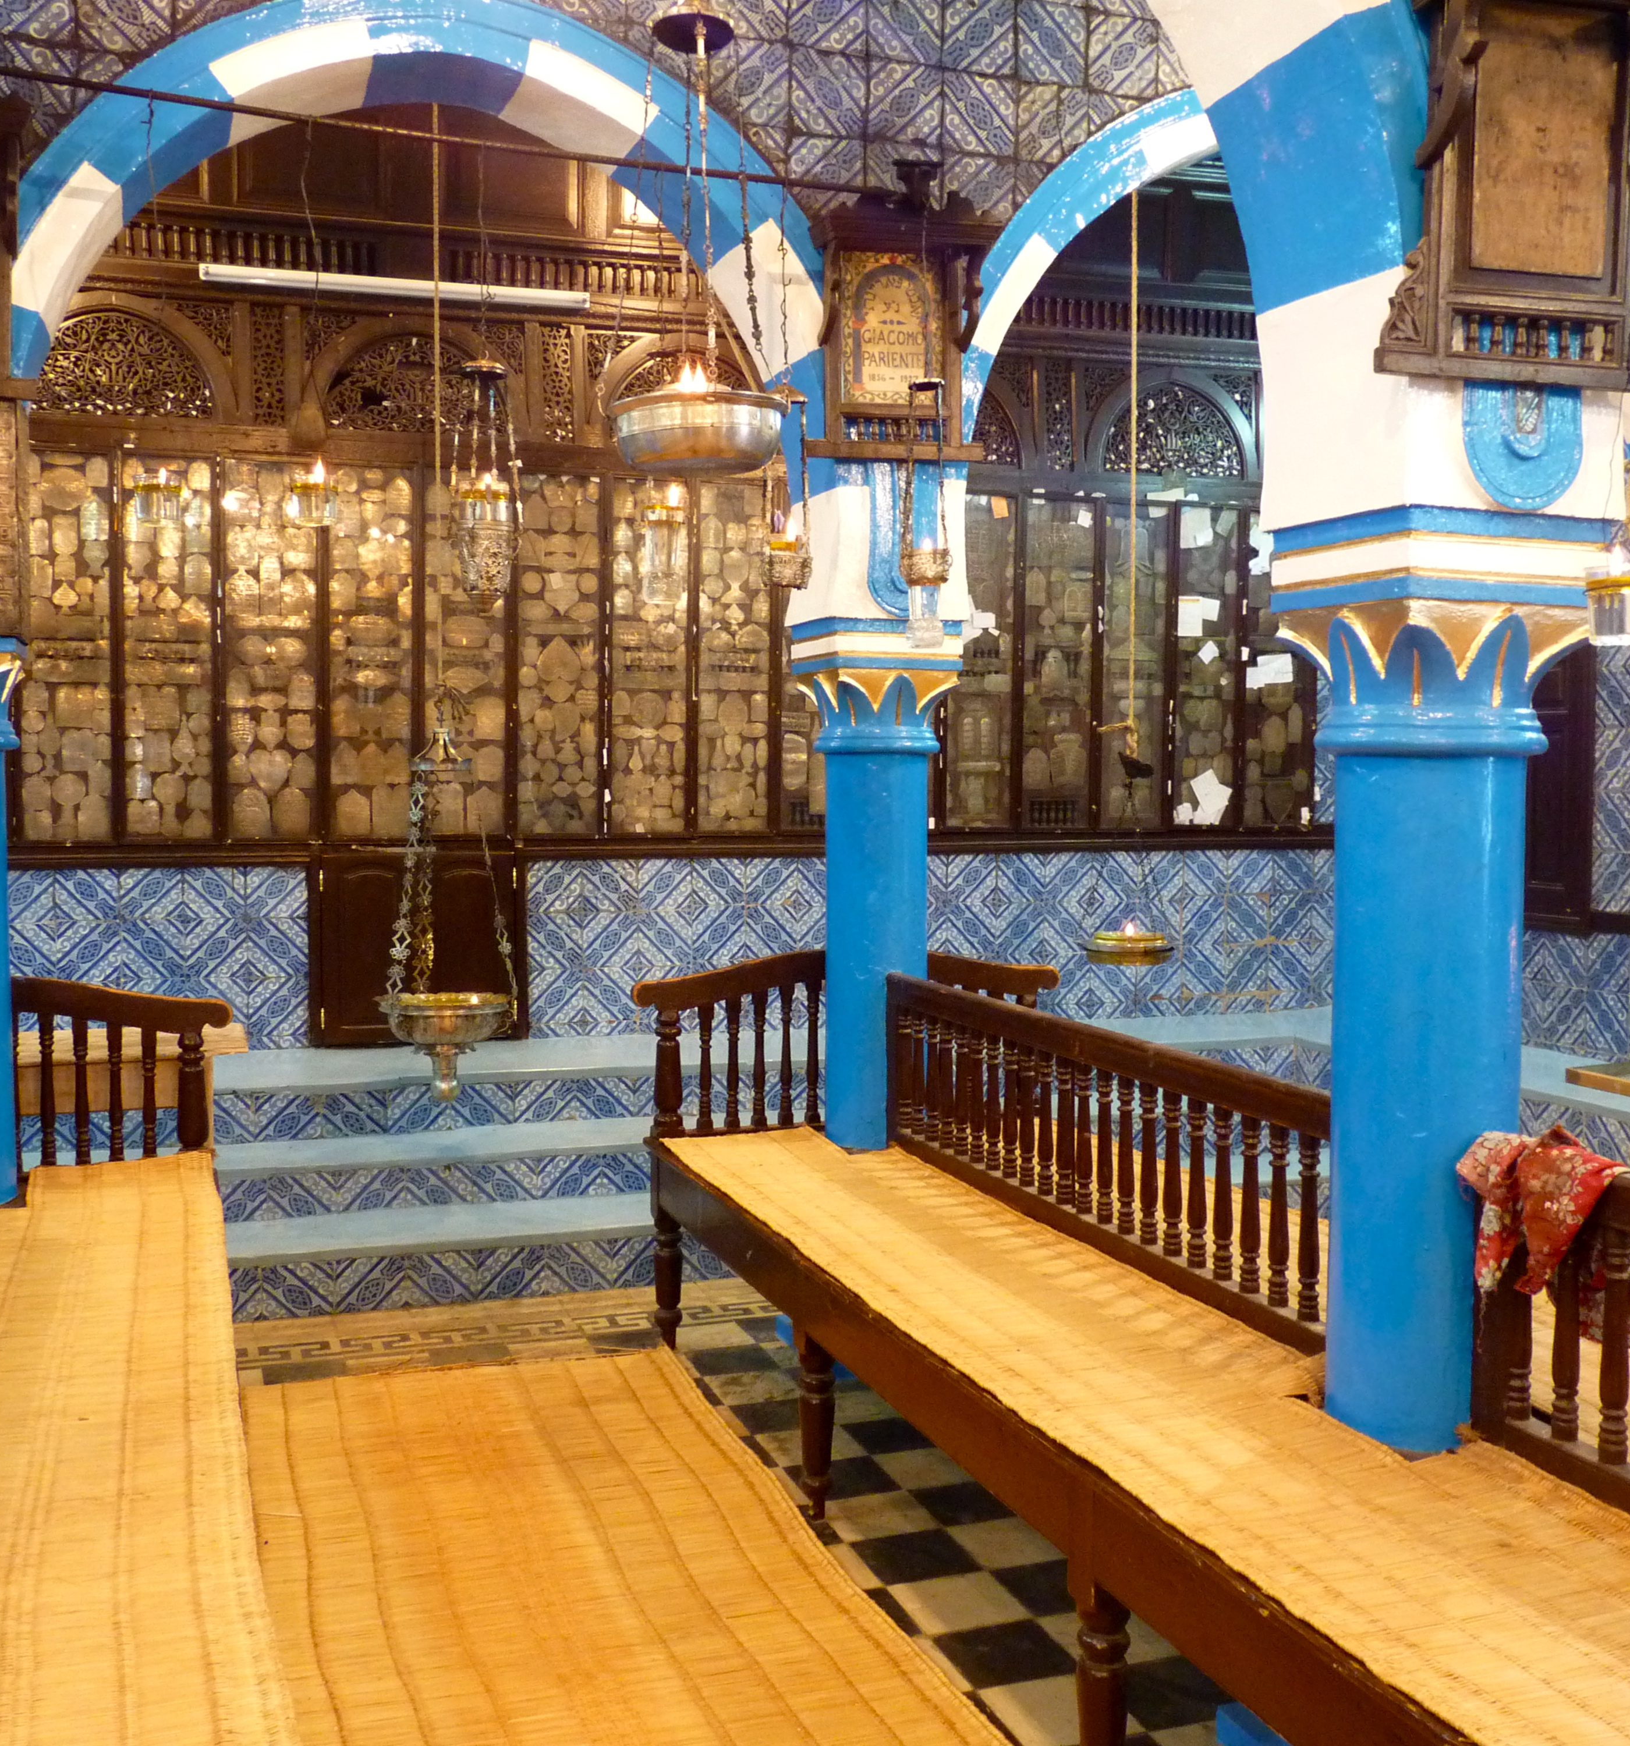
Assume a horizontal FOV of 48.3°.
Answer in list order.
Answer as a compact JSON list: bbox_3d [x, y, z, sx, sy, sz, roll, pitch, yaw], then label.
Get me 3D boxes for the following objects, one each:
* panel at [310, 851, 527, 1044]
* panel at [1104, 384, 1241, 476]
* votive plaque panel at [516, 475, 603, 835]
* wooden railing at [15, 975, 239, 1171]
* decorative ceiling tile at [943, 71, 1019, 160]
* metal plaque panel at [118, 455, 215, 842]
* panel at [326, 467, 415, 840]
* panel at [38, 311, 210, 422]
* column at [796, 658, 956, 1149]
[{"bbox_3d":[-1.325,0.249,6.101,0.731,0.653,0.050,-1,3,-19],"label":"panel"},{"bbox_3d":[1.356,-1.683,6.920,0.621,0.369,0.050,-1,3,-19],"label":"panel"},{"bbox_3d":[-0.880,-0.741,6.229,0.301,1.225,0.050,-1,3,-19],"label":"votive plaque panel"},{"bbox_3d":[-1.724,0.481,4.410,0.605,0.470,0.070,-1,3,-19],"label":"wooden railing"},{"bbox_3d":[0.408,-1.899,4.562,0.204,0.189,0.020,-1,3,-19],"label":"decorative ceiling tile"},{"bbox_3d":[-2.073,-0.714,5.810,0.295,1.223,0.050,-1,3,-19],"label":"metal plaque panel"},{"bbox_3d":[-1.473,-0.722,6.021,0.287,1.232,0.050,-1,3,-19],"label":"panel"},{"bbox_3d":[-2.198,-1.598,5.722,0.585,0.339,0.050,-1,3,-19],"label":"panel"},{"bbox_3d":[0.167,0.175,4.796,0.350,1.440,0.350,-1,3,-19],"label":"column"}]

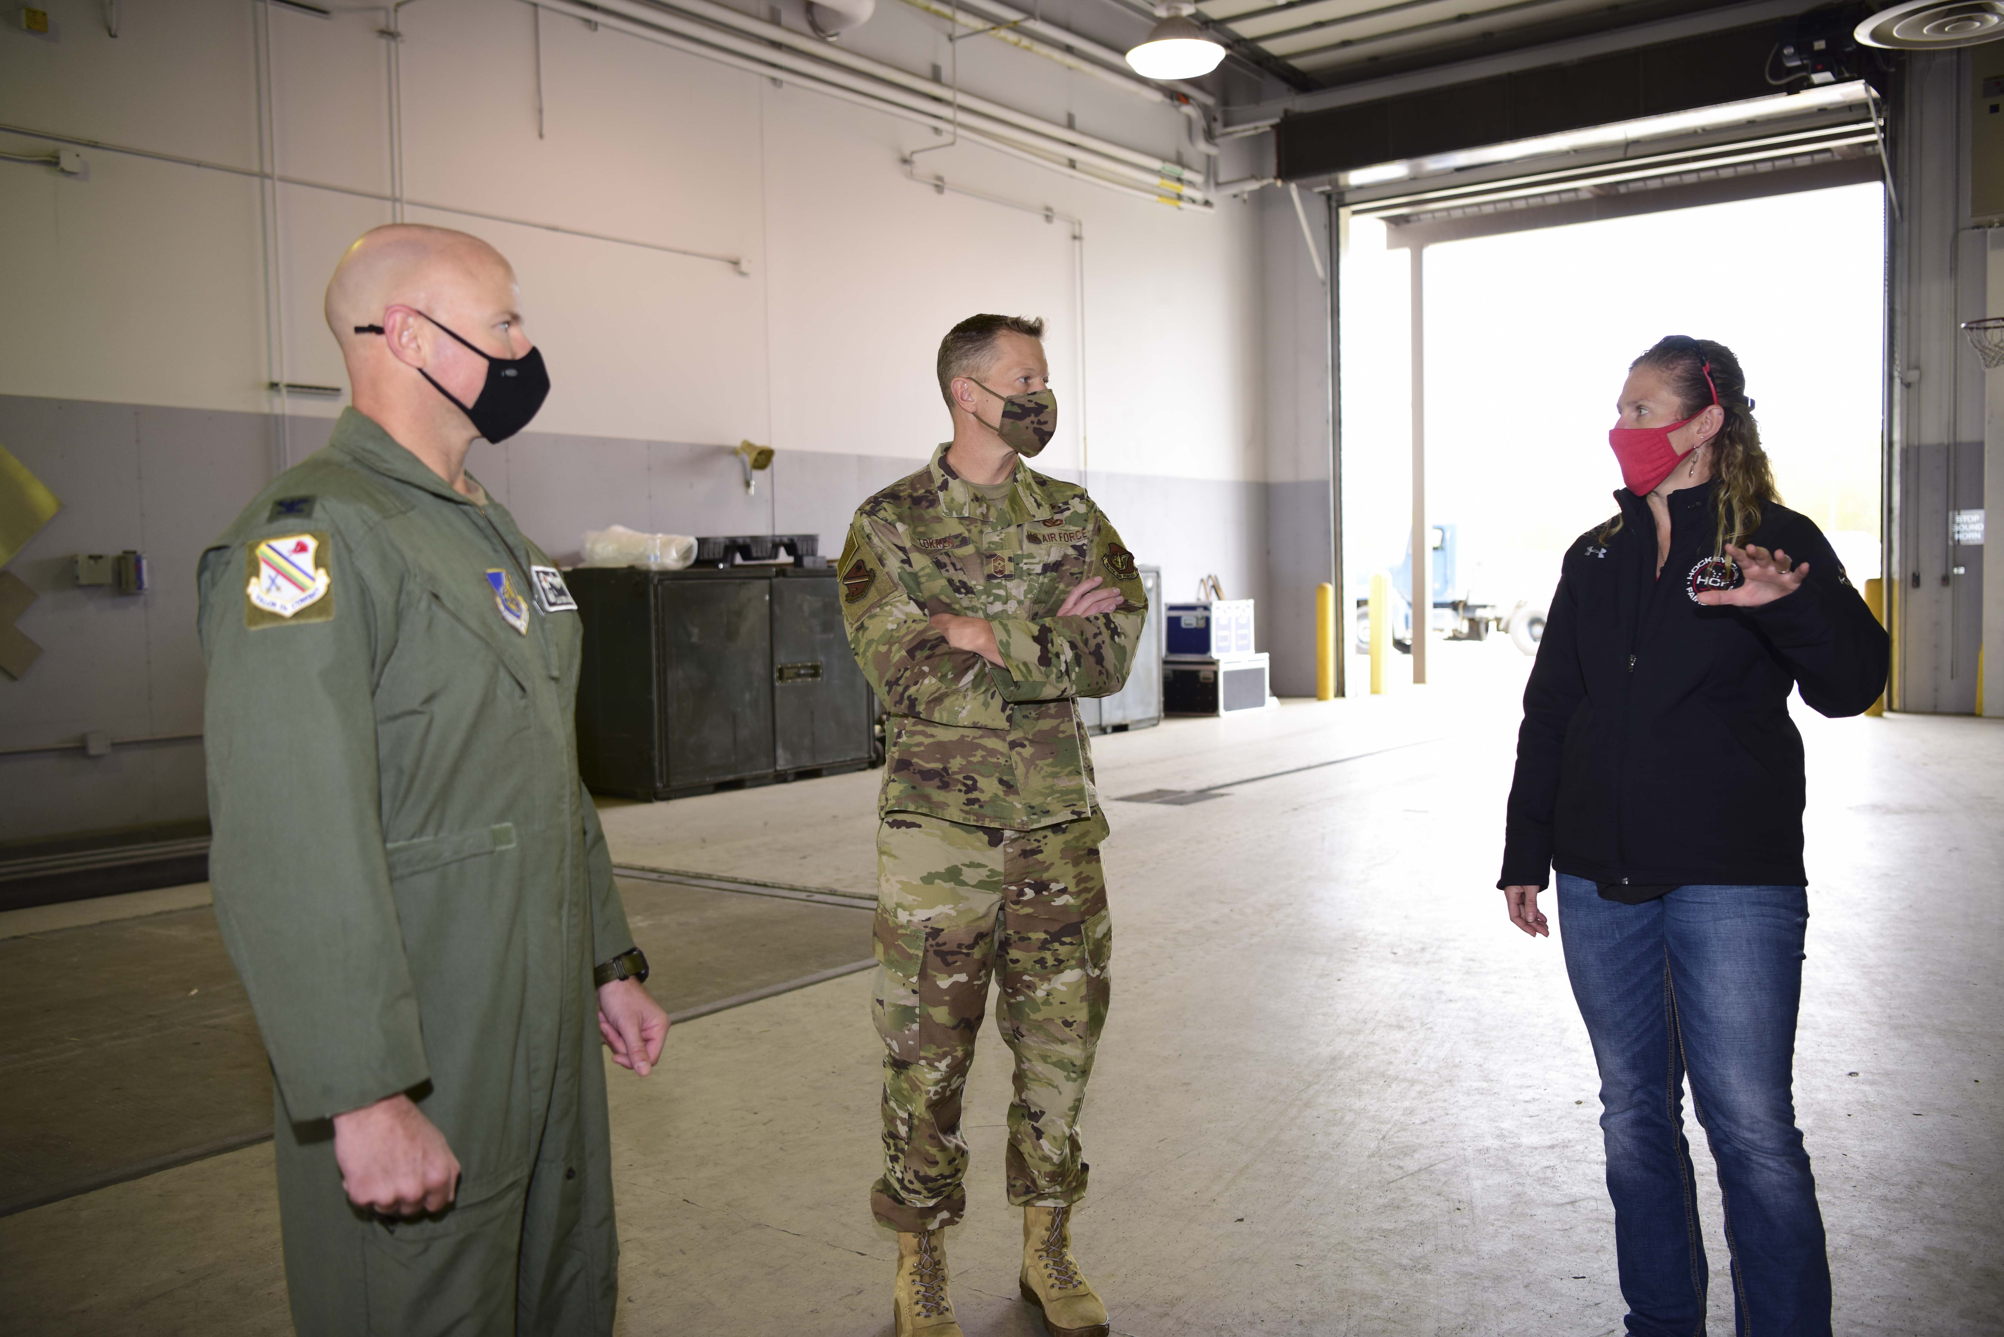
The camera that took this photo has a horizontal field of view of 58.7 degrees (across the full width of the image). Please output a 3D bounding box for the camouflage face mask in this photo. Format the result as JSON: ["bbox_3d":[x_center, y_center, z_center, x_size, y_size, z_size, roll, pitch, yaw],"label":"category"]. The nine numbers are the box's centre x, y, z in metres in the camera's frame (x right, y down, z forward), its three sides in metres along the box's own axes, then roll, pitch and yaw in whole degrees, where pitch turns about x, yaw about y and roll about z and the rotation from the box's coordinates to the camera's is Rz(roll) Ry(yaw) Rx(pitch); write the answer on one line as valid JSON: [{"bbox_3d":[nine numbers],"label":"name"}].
[{"bbox_3d":[0.037,-0.433,3.110,0.115,0.130,0.140,0,3,29],"label":"camouflage face mask"}]

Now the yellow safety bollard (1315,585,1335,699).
[{"bbox_3d":[3.562,-0.302,19.672,0.175,1.280,0.175,-1,3,10],"label":"yellow safety bollard"}]

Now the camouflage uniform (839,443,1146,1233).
[{"bbox_3d":[-0.018,0.293,3.130,0.540,1.360,0.360,-1,3,-7],"label":"camouflage uniform"}]

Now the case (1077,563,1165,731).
[{"bbox_3d":[0.405,-0.158,15.934,1.050,1.470,2.130,1,3,37],"label":"case"}]

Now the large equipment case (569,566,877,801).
[{"bbox_3d":[-2.016,0.052,12.473,1.050,1.470,2.130,1,3,37],"label":"large equipment case"}]

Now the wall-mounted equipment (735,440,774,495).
[{"bbox_3d":[-1.871,-1.516,13.478,0.240,0.410,0.190,1,3,37],"label":"wall-mounted equipment"}]

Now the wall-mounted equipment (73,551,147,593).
[{"bbox_3d":[-4.840,-0.522,9.663,0.120,0.235,0.330,1,3,37],"label":"wall-mounted equipment"}]

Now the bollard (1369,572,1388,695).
[{"bbox_3d":[4.308,-0.403,20.419,0.175,1.382,0.175,-1,3,12],"label":"bollard"}]

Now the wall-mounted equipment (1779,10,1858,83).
[{"bbox_3d":[7.081,-5.398,15.451,0.600,0.430,0.380,1,3,37],"label":"wall-mounted equipment"}]

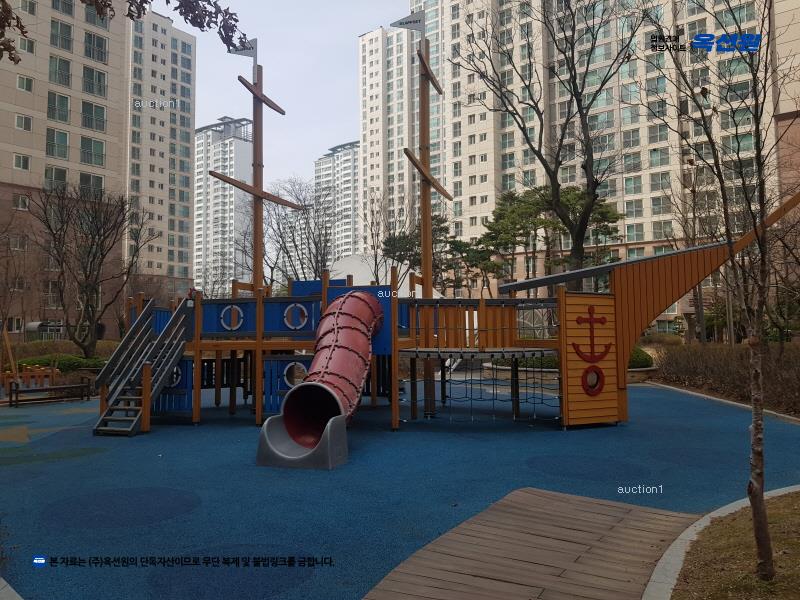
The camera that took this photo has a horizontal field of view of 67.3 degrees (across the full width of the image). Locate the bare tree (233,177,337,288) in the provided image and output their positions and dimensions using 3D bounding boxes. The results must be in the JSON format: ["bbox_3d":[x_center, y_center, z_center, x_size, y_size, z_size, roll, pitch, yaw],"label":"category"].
[{"bbox_3d":[-4.789,-1.039,24.739,4.327,8.214,4.327,0,-4,0],"label":"bare tree"}]

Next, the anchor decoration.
[{"bbox_3d":[3.246,0.860,10.079,0.937,1.524,0.050,2,-4,-29],"label":"anchor decoration"}]

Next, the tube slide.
[{"bbox_3d":[-0.884,0.922,8.530,1.030,2.250,2.960,-1,-4,16],"label":"tube slide"}]

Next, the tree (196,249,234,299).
[{"bbox_3d":[-7.972,0.460,25.829,1.644,5.387,1.644,0,-4,0],"label":"tree"}]

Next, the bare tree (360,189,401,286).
[{"bbox_3d":[-0.796,-0.797,24.756,1.664,7.700,1.664,0,-4,0],"label":"bare tree"}]

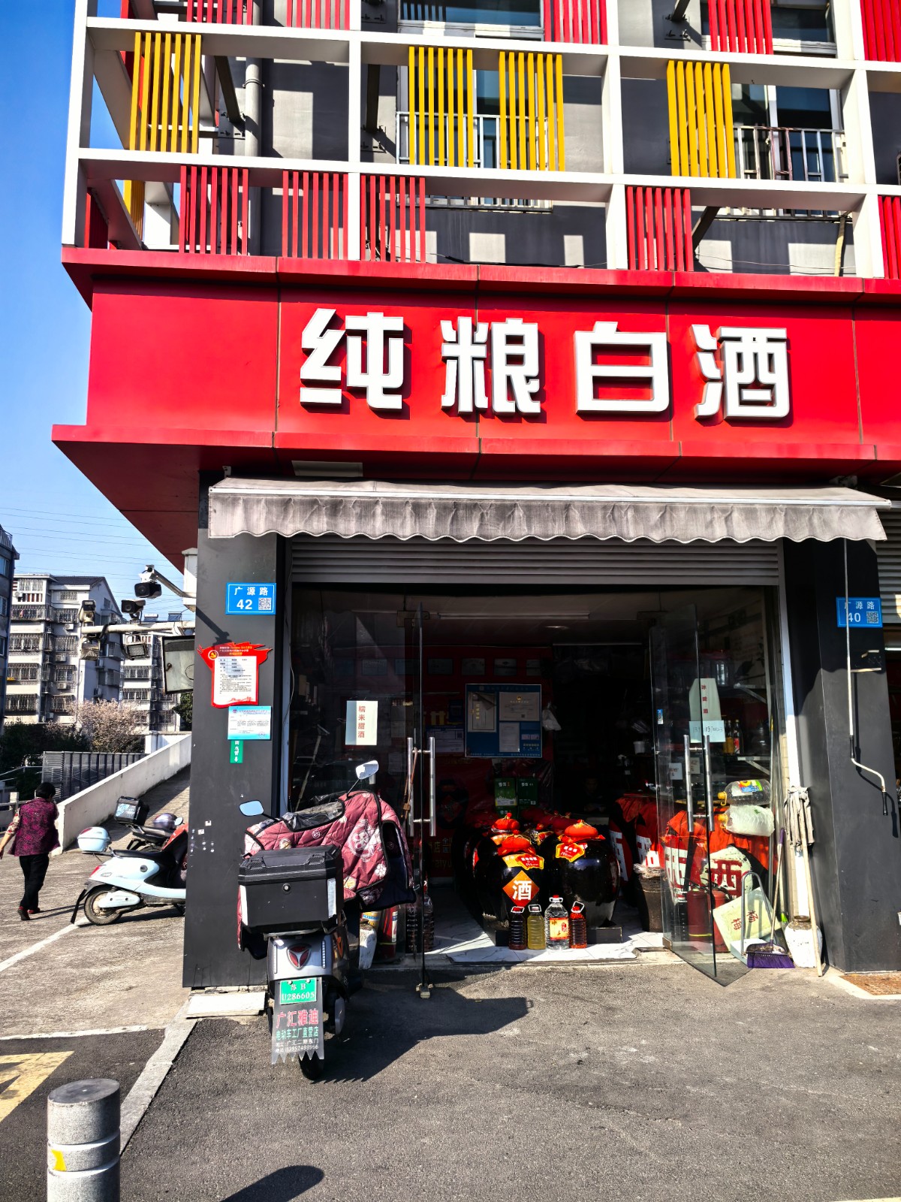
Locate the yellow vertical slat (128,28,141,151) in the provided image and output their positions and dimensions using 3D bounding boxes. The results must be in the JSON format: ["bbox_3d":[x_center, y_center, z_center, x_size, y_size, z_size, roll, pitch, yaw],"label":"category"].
[{"bbox_3d":[-1.954,-3.151,5.817,0.033,0.832,0.037,0,-9,-5],"label":"yellow vertical slat"}]

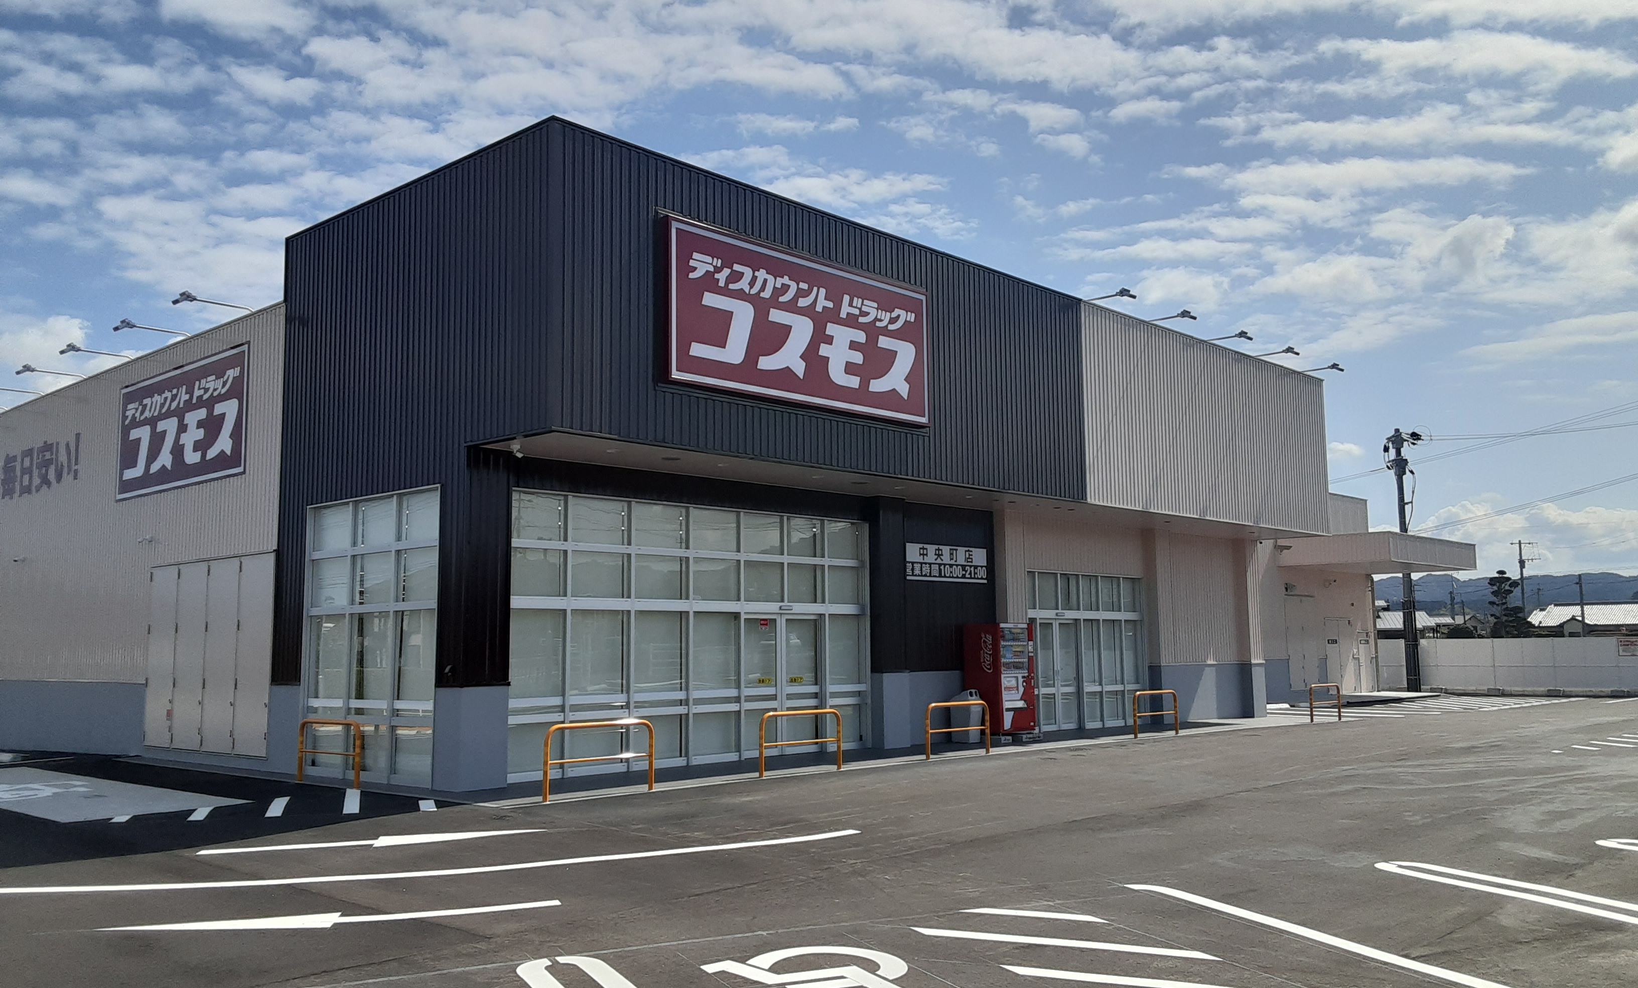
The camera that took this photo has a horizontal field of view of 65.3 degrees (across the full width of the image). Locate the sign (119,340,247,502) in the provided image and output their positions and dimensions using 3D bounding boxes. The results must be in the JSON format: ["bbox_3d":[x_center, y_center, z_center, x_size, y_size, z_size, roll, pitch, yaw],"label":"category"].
[{"bbox_3d":[-10.070,-1.056,20.018,5.121,1.970,0.091,-7,-9,43],"label":"sign"}]

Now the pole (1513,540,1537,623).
[{"bbox_3d":[56.870,8.558,102.447,1.900,9.650,0.600,-7,-9,43],"label":"pole"}]

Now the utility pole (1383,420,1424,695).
[{"bbox_3d":[18.272,2.135,39.518,0.900,8.411,0.700,-7,-9,43],"label":"utility pole"}]

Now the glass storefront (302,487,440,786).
[{"bbox_3d":[-5.412,1.715,15.435,3.252,3.384,0.152,-7,-9,43],"label":"glass storefront"}]

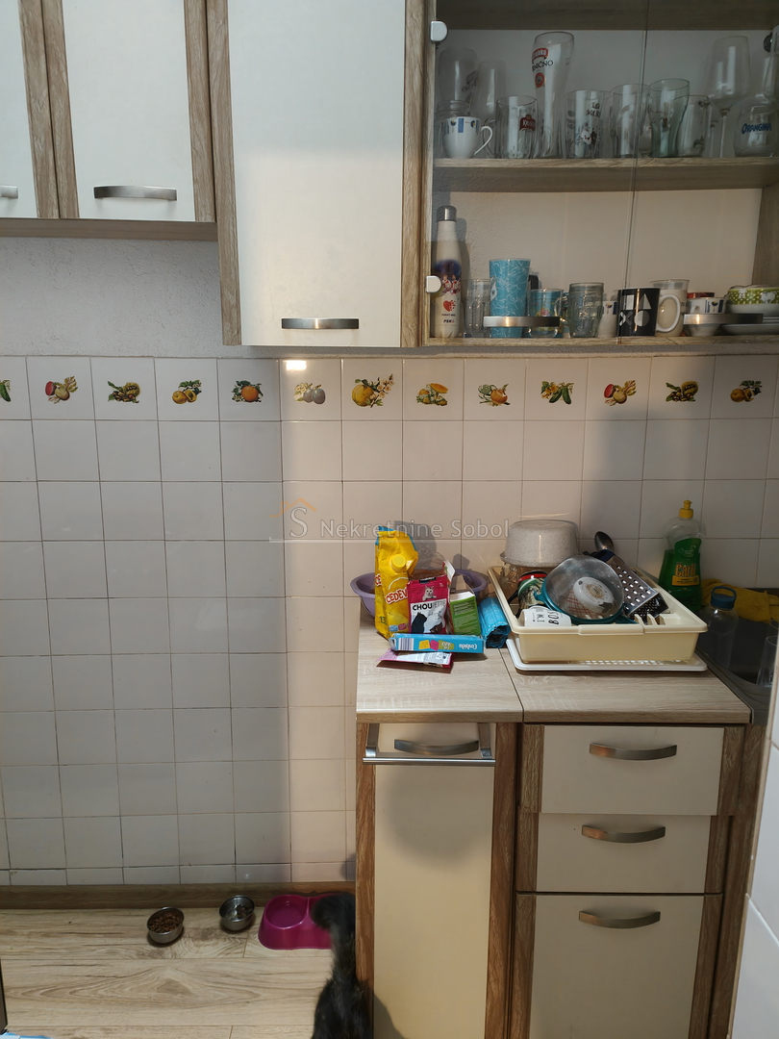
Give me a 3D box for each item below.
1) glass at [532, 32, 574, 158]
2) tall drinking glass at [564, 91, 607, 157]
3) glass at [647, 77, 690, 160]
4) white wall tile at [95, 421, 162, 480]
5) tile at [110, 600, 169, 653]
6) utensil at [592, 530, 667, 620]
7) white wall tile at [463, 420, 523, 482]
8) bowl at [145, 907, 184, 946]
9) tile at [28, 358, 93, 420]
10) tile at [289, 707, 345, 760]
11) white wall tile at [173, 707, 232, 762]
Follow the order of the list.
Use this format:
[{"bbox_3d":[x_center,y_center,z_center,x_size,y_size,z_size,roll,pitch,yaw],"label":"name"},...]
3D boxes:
[{"bbox_3d":[0.348,-0.883,1.603,0.086,0.237,0.086,0,11,-1],"label":"glass"},{"bbox_3d":[0.418,-0.830,1.609,0.086,0.134,0.086,0,11,-1],"label":"tall drinking glass"},{"bbox_3d":[0.573,-0.813,1.549,0.084,0.153,0.084,0,10,-1],"label":"glass"},{"bbox_3d":[-0.651,-0.171,1.875,0.150,0.150,0.008,0,10,-1],"label":"white wall tile"},{"bbox_3d":[-0.656,0.280,1.975,0.150,0.150,0.008,0,11,-1],"label":"tile"},{"bbox_3d":[0.520,0.128,1.618,0.095,0.070,0.210,-35,45,13],"label":"utensil"},{"bbox_3d":[0.262,-0.173,1.893,0.150,0.150,0.008,0,10,-1],"label":"white wall tile"},{"bbox_3d":[-0.591,1.079,1.988,0.092,0.037,0.092,0,11,-1],"label":"bowl"},{"bbox_3d":[-0.798,-0.315,1.825,0.150,0.150,0.009,0,11,-1],"label":"tile"},{"bbox_3d":[-0.193,0.573,2.009,0.150,0.150,0.010,0,9,-2],"label":"tile"},{"bbox_3d":[-0.492,0.571,1.990,0.149,0.149,0.008,0,10,-1],"label":"white wall tile"}]

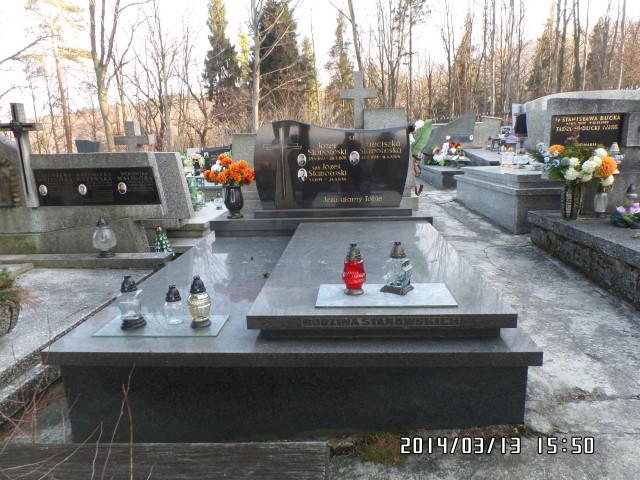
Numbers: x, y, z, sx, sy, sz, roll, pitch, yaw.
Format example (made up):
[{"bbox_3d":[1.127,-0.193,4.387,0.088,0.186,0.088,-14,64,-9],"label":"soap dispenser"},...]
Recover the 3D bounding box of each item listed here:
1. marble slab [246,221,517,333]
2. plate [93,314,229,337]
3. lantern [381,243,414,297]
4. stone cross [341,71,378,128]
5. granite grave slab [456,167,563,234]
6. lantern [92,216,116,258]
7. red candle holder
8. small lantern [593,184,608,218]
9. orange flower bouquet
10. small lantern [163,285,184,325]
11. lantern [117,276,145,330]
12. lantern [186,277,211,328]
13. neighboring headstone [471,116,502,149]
[{"bbox_3d":[0.308,0.107,2.674,1.090,0.058,1.946,-1,13,4],"label":"marble slab"},{"bbox_3d":[-0.756,0.414,2.059,0.590,0.008,0.240,-1,13,4],"label":"plate"},{"bbox_3d":[0.358,0.122,1.952,0.115,0.225,0.115,6,14,34],"label":"lantern"},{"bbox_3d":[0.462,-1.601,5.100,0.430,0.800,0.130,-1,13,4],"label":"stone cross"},{"bbox_3d":[2.487,-0.555,5.074,1.100,0.540,2.400,-1,11,5],"label":"granite grave slab"},{"bbox_3d":[-1.587,-0.021,3.088,0.170,0.298,0.170,-1,13,4],"label":"lantern"},{"bbox_3d":[0.161,0.135,2.044,0.112,0.247,0.112,-1,13,4],"label":"red candle holder"},{"bbox_3d":[2.554,-0.358,3.847,0.125,0.300,0.125,-1,13,4],"label":"small lantern"},{"bbox_3d":[-0.893,-0.688,4.150,0.480,0.330,0.420,-1,13,4],"label":"orange flower bouquet"},{"bbox_3d":[-0.683,0.298,1.990,0.090,0.182,0.090,-1,11,4],"label":"small lantern"},{"bbox_3d":[-0.889,0.281,1.994,0.109,0.228,0.106,-8,13,-28],"label":"lantern"},{"bbox_3d":[-0.554,0.278,1.953,0.108,0.229,0.108,-1,11,4],"label":"lantern"},{"bbox_3d":[3.826,-2.478,9.800,0.760,0.760,0.170,-2,11,-1],"label":"neighboring headstone"}]

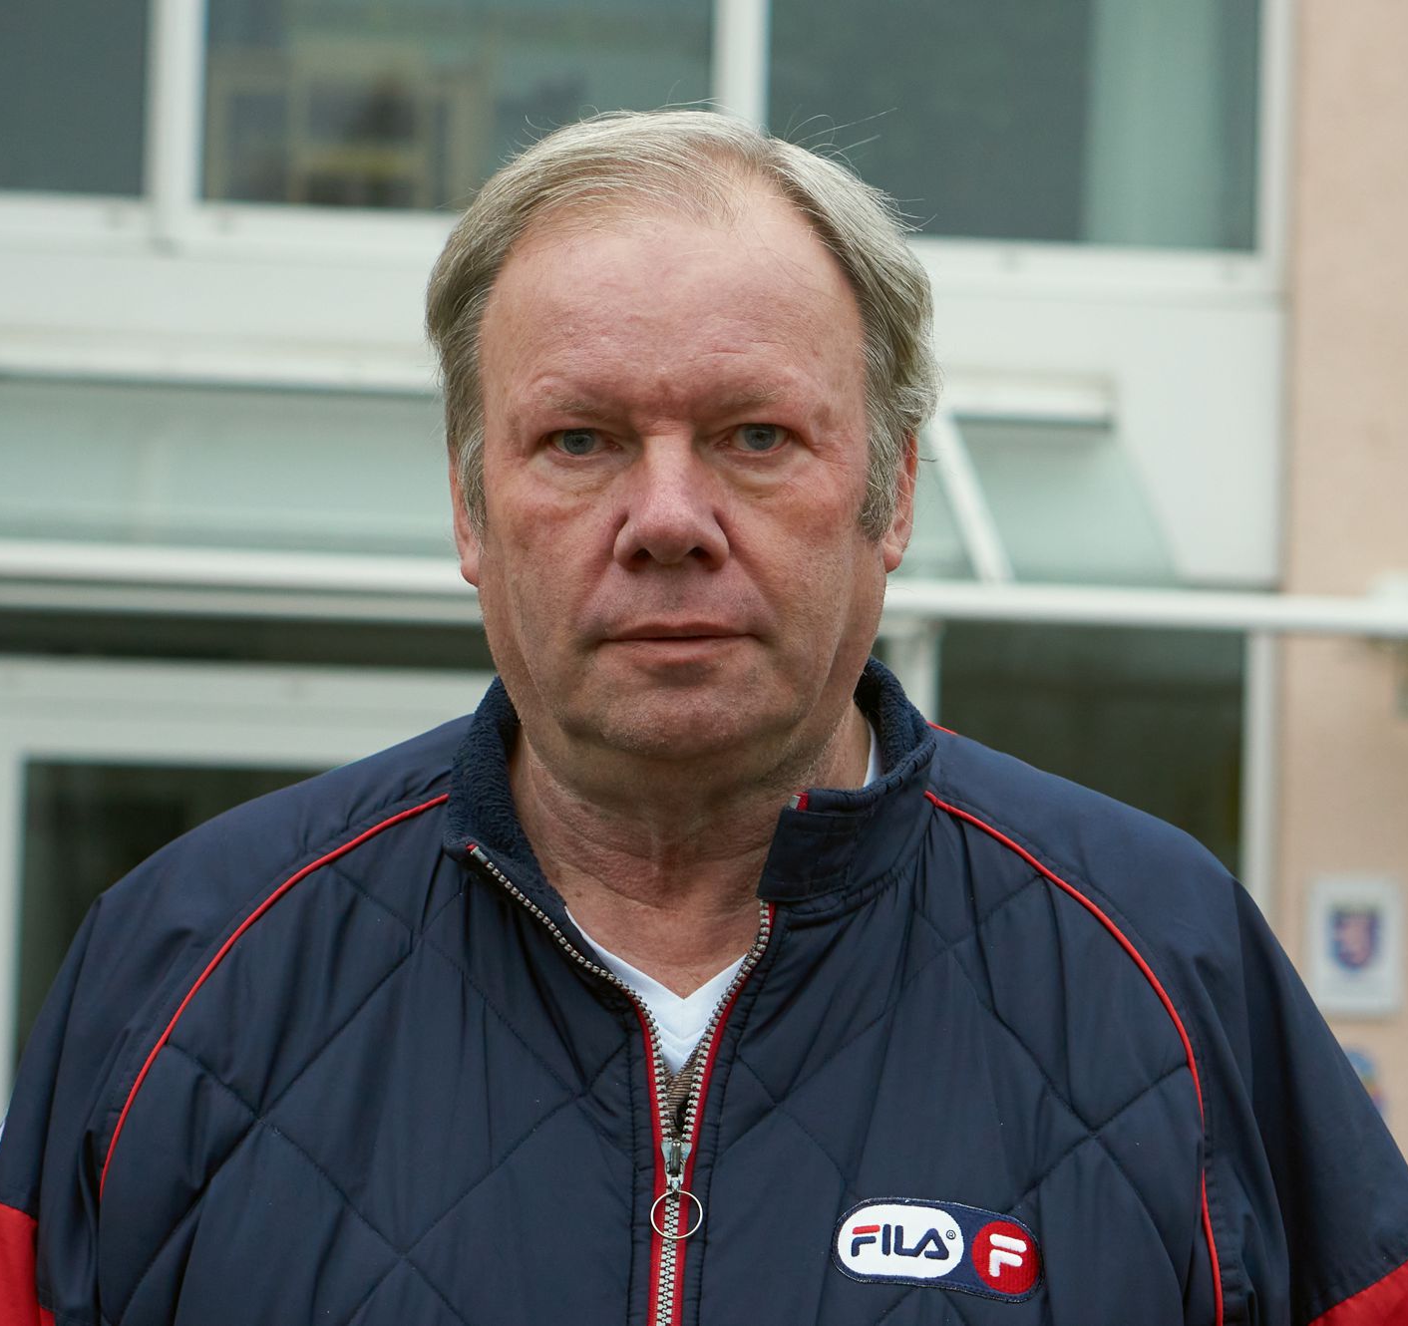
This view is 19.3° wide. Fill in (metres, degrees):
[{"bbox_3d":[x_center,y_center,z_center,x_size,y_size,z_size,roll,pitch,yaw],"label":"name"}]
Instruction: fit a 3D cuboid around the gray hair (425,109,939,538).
[{"bbox_3d":[-0.008,-0.115,1.575,0.195,0.188,0.192,0,-3,4],"label":"gray hair"}]

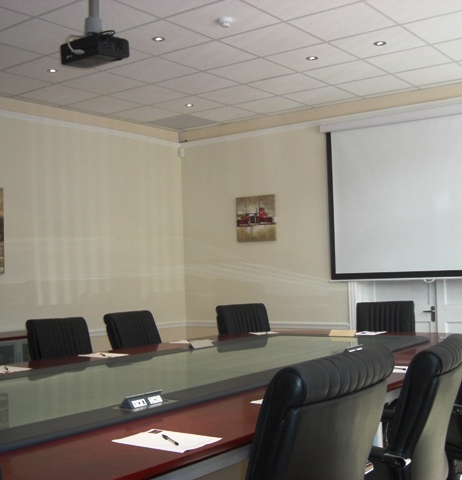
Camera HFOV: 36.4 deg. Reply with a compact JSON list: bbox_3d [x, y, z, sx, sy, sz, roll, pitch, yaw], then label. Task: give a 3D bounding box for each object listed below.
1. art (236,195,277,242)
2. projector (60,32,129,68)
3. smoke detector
[{"bbox_3d":[0.297,-0.239,8.055,0.525,0.515,0.033,-4,-3,36],"label":"art"},{"bbox_3d":[-0.686,-0.947,3.547,0.300,0.098,0.210,-4,-3,40],"label":"projector"},{"bbox_3d":[-0.037,-1.478,4.768,0.103,0.053,0.103,-2,-2,0],"label":"smoke detector"}]

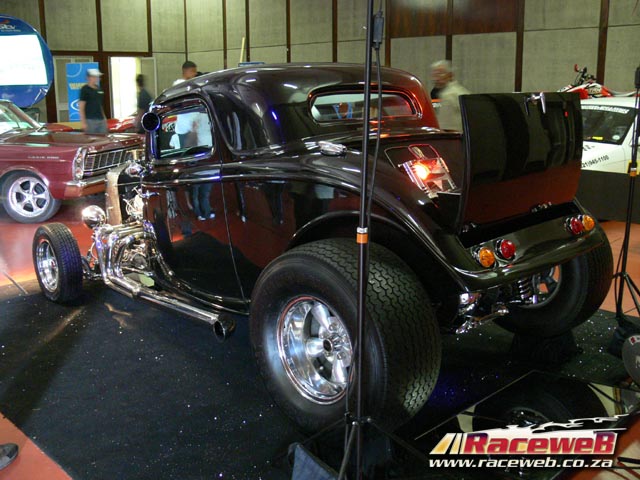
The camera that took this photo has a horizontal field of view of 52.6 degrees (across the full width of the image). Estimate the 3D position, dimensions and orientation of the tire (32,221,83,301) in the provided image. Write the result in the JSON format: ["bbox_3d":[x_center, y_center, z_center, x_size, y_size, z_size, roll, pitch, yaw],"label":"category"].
[{"bbox_3d":[-1.859,0.159,4.593,0.177,0.556,0.556,-11,16,-42],"label":"tire"}]

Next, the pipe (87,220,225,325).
[{"bbox_3d":[-0.971,0.151,4.165,0.460,0.500,1.500,-12,16,-44],"label":"pipe"}]

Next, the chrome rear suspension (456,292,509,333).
[{"bbox_3d":[0.680,0.307,2.710,0.290,0.180,0.200,-12,18,-42],"label":"chrome rear suspension"}]

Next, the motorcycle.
[{"bbox_3d":[3.517,-1.514,8.000,2.100,1.220,0.800,4,13,20],"label":"motorcycle"}]

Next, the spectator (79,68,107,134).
[{"bbox_3d":[-3.224,-1.553,9.381,0.320,1.780,0.480,4,13,22],"label":"spectator"}]

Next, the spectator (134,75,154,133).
[{"bbox_3d":[-2.772,-1.750,10.380,0.320,1.770,0.480,-4,12,-17],"label":"spectator"}]

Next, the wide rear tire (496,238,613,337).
[{"bbox_3d":[1.262,0.151,3.774,0.347,0.825,0.825,-12,16,-44],"label":"wide rear tire"}]

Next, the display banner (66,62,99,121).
[{"bbox_3d":[-4.246,-2.203,11.804,0.600,2.000,0.080,-1,12,-3],"label":"display banner"}]

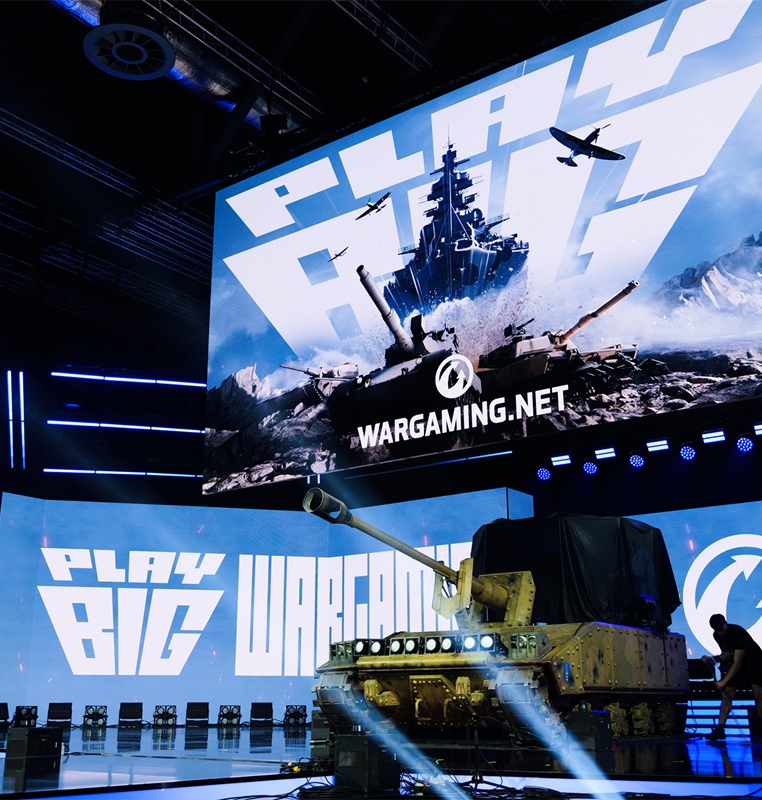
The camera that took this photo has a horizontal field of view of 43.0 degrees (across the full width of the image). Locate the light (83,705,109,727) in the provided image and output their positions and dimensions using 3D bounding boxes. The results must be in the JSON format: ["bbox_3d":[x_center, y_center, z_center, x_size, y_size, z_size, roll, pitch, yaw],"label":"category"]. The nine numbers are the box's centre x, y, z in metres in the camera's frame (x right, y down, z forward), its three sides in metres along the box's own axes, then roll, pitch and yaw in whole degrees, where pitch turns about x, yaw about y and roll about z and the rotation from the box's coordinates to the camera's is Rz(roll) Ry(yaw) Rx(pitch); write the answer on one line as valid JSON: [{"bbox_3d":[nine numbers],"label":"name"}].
[{"bbox_3d":[-4.374,4.846,14.800,0.370,0.320,0.200,4,-17,-14],"label":"light"}]

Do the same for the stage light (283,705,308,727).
[{"bbox_3d":[-1.430,5.304,16.200,0.370,0.340,0.200,4,-17,-13],"label":"stage light"}]

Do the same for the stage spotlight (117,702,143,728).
[{"bbox_3d":[-3.887,4.904,15.000,0.350,0.375,0.280,4,-17,-14],"label":"stage spotlight"}]

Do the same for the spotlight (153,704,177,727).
[{"bbox_3d":[-3.964,5.816,17.779,0.410,0.390,0.240,4,-17,-14],"label":"spotlight"}]

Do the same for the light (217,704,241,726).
[{"bbox_3d":[-2.461,5.141,15.700,0.370,0.330,0.200,4,-17,-13],"label":"light"}]

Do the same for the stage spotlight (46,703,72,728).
[{"bbox_3d":[-5.748,5.649,17.307,0.420,0.420,0.270,4,-17,-14],"label":"stage spotlight"}]

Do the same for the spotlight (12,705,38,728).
[{"bbox_3d":[-5.267,4.690,14.300,0.340,0.320,0.200,10,-19,-31],"label":"spotlight"}]

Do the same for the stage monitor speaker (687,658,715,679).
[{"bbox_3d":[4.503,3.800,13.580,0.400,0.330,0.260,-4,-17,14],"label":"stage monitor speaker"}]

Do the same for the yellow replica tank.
[{"bbox_3d":[1.063,2.413,10.887,2.852,2.740,6.190,-11,-20,32],"label":"yellow replica tank"}]

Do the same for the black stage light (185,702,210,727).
[{"bbox_3d":[-3.403,5.863,17.974,0.420,0.420,0.270,4,-17,-14],"label":"black stage light"}]

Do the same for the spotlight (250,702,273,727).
[{"bbox_3d":[-2.248,5.951,18.261,0.420,0.420,0.270,4,-17,-14],"label":"spotlight"}]

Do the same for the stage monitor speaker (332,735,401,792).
[{"bbox_3d":[-0.104,2.516,6.680,0.330,0.380,0.330,-14,-22,39],"label":"stage monitor speaker"}]

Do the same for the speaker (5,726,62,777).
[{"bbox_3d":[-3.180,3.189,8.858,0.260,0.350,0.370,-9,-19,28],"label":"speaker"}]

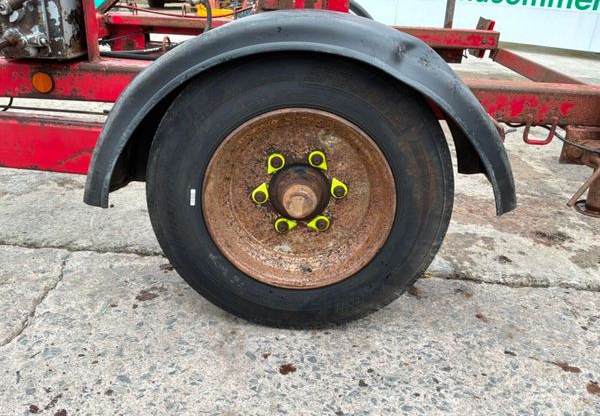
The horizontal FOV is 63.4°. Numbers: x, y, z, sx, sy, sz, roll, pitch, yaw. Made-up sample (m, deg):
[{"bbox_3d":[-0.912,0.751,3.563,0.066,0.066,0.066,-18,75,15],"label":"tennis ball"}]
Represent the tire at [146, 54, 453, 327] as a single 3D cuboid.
[{"bbox_3d":[0.000,-0.038,1.265,0.765,0.762,0.212,2,21,1],"label":"tire"}]

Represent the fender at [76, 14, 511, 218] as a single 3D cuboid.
[{"bbox_3d":[0.005,-0.239,1.188,1.013,0.446,0.260,2,21,1],"label":"fender"}]

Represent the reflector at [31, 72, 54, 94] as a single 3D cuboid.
[{"bbox_3d":[-0.721,-0.351,1.360,0.060,0.060,0.012,2,21,1],"label":"reflector"}]

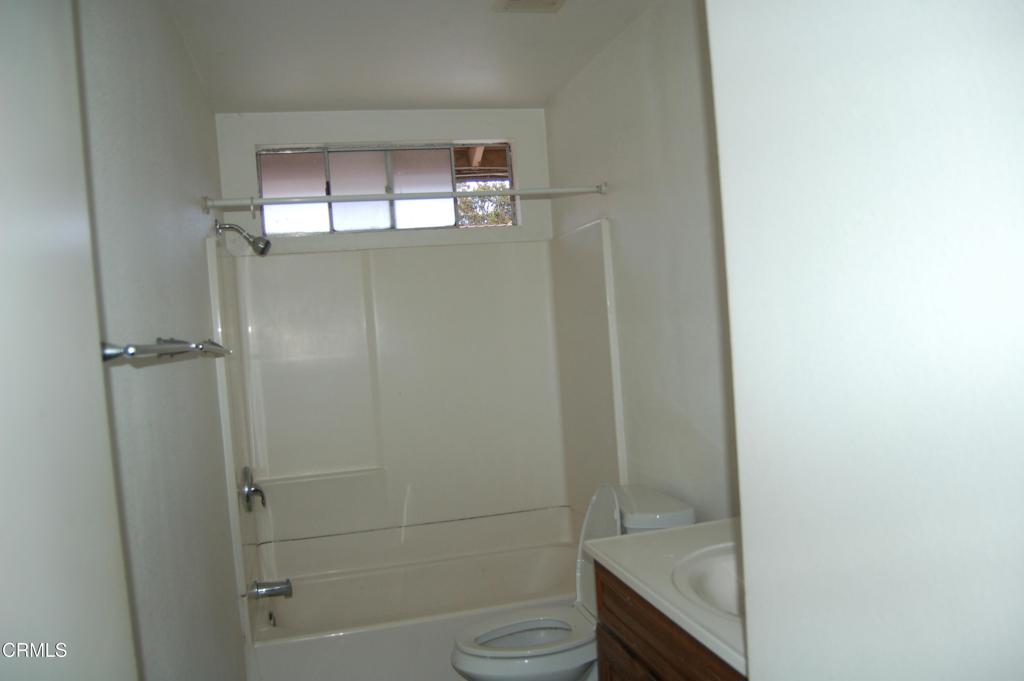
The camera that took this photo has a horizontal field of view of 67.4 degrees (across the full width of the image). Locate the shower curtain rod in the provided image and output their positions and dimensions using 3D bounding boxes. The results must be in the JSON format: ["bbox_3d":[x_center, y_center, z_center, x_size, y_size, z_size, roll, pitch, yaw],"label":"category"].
[{"bbox_3d":[-0.355,-0.538,2.871,1.500,0.052,0.052,-5,2,-14],"label":"shower curtain rod"}]

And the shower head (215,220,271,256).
[{"bbox_3d":[-1.058,-0.405,3.028,0.197,0.145,0.075,-5,2,-14],"label":"shower head"}]

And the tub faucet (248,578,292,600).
[{"bbox_3d":[-0.964,0.992,3.066,0.155,0.078,0.065,-5,2,-14],"label":"tub faucet"}]

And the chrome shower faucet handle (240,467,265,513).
[{"bbox_3d":[-1.055,0.605,3.132,0.080,0.185,0.150,-5,2,-14],"label":"chrome shower faucet handle"}]

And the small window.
[{"bbox_3d":[-0.563,-0.715,3.602,1.180,0.390,0.070,-5,2,-14],"label":"small window"}]

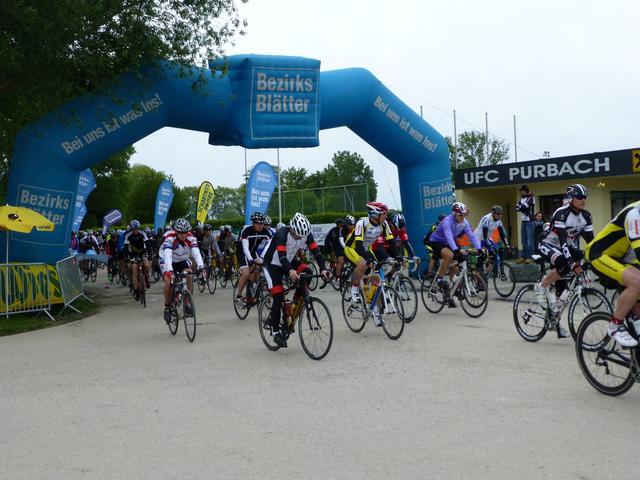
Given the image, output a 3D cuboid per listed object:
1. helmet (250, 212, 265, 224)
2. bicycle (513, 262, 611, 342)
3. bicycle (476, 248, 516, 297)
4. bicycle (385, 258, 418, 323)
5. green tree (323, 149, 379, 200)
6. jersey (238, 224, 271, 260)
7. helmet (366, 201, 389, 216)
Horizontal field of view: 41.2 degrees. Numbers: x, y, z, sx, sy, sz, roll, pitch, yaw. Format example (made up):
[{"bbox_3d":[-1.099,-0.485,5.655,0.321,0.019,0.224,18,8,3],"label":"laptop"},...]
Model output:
[{"bbox_3d":[-0.963,-0.331,13.100,0.210,0.180,0.280,-2,9,-17],"label":"helmet"},{"bbox_3d":[2.720,0.714,9.710,0.440,1.000,1.650,-2,0,-25],"label":"bicycle"},{"bbox_3d":[3.421,0.634,17.215,0.440,1.000,1.650,-2,0,-26],"label":"bicycle"},{"bbox_3d":[1.090,0.700,12.650,0.450,1.000,1.650,-2,1,-21],"label":"bicycle"},{"bbox_3d":[1.919,-2.972,64.000,4.700,7.500,4.700,-2,1,0],"label":"green tree"},{"bbox_3d":[-0.997,0.039,13.150,0.500,0.580,0.380,-2,1,-18],"label":"jersey"},{"bbox_3d":[0.734,-0.402,10.850,0.280,0.180,0.210,-2,1,-41],"label":"helmet"}]

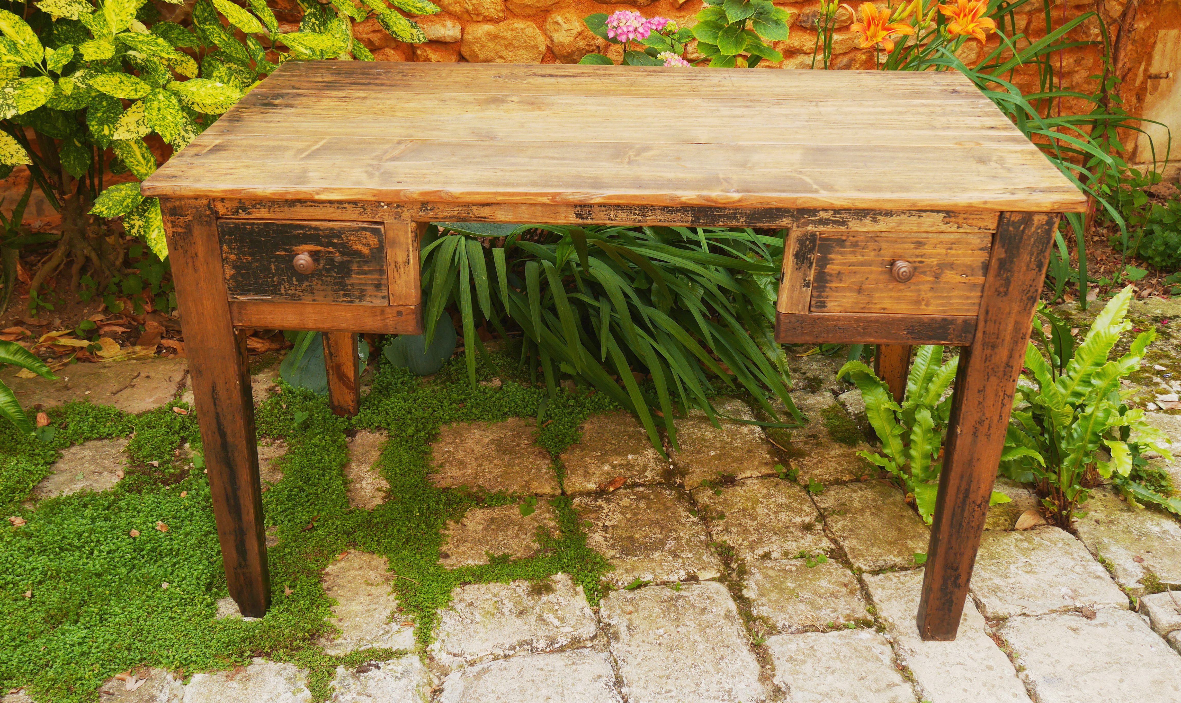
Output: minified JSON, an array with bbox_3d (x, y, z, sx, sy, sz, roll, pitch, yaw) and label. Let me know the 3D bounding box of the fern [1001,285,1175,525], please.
[{"bbox_3d":[0.910,0.095,1.985,0.335,0.414,0.295,1,28,3],"label":"fern"}]

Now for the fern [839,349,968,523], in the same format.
[{"bbox_3d":[0.575,0.126,2.021,0.246,0.325,0.246,1,28,3],"label":"fern"}]

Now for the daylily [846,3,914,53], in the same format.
[{"bbox_3d":[0.588,-0.652,2.205,0.128,0.103,0.108,4,29,8],"label":"daylily"}]

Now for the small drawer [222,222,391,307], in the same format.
[{"bbox_3d":[-0.380,-0.200,1.632,0.225,0.120,0.394,1,28,3],"label":"small drawer"}]

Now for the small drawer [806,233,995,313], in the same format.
[{"bbox_3d":[0.419,-0.181,1.595,0.225,0.120,0.394,1,28,3],"label":"small drawer"}]

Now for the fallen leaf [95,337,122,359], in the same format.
[{"bbox_3d":[-1.129,-0.008,2.560,0.061,0.033,0.059,1,28,3],"label":"fallen leaf"}]

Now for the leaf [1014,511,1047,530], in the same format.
[{"bbox_3d":[0.801,0.309,1.989,0.069,0.024,0.041,-15,32,-25],"label":"leaf"}]

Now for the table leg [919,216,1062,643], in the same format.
[{"bbox_3d":[0.556,0.125,1.597,0.072,0.722,0.066,3,29,2],"label":"table leg"}]

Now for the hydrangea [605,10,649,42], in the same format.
[{"bbox_3d":[0.086,-0.769,2.586,0.106,0.079,0.103,1,28,3],"label":"hydrangea"}]

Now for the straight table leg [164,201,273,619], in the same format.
[{"bbox_3d":[-0.542,0.098,1.648,0.072,0.722,0.066,3,29,2],"label":"straight table leg"}]

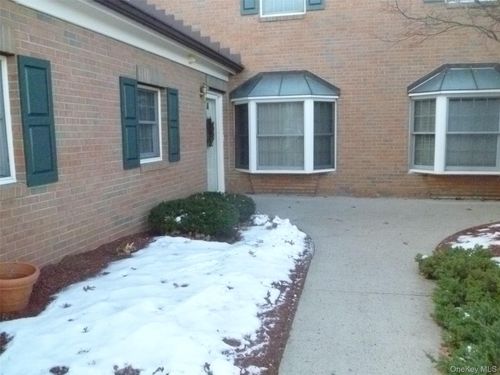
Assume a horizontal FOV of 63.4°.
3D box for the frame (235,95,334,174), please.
[{"bbox_3d":[0.635,-1.075,8.194,2.171,1.512,0.572,2,8,15],"label":"frame"}]

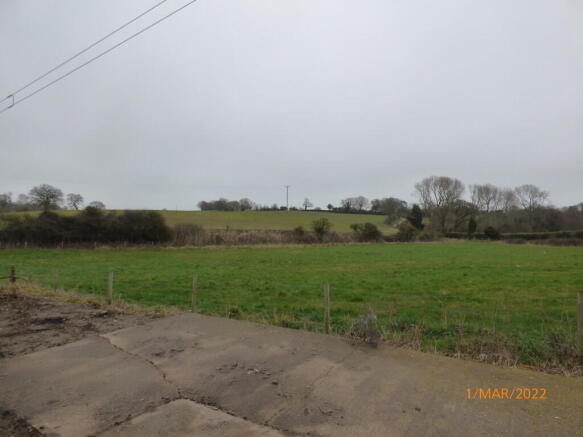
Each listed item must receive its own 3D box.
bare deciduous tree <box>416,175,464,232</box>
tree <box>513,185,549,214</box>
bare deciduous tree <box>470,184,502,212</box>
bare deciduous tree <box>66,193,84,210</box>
[{"bbox_3d":[47.460,-4.490,108.000,16.030,17.960,14.430,0,-1,0],"label":"bare deciduous tree"},{"bbox_3d":[88.360,-3.500,124.000,12.520,18.040,11.890,0,-1,0],"label":"tree"},{"bbox_3d":[69.910,-3.440,122.000,11.590,17.750,11.010,0,-1,0],"label":"bare deciduous tree"},{"bbox_3d":[-99.410,-7.820,155.000,8.280,8.280,7.870,0,-1,0],"label":"bare deciduous tree"}]

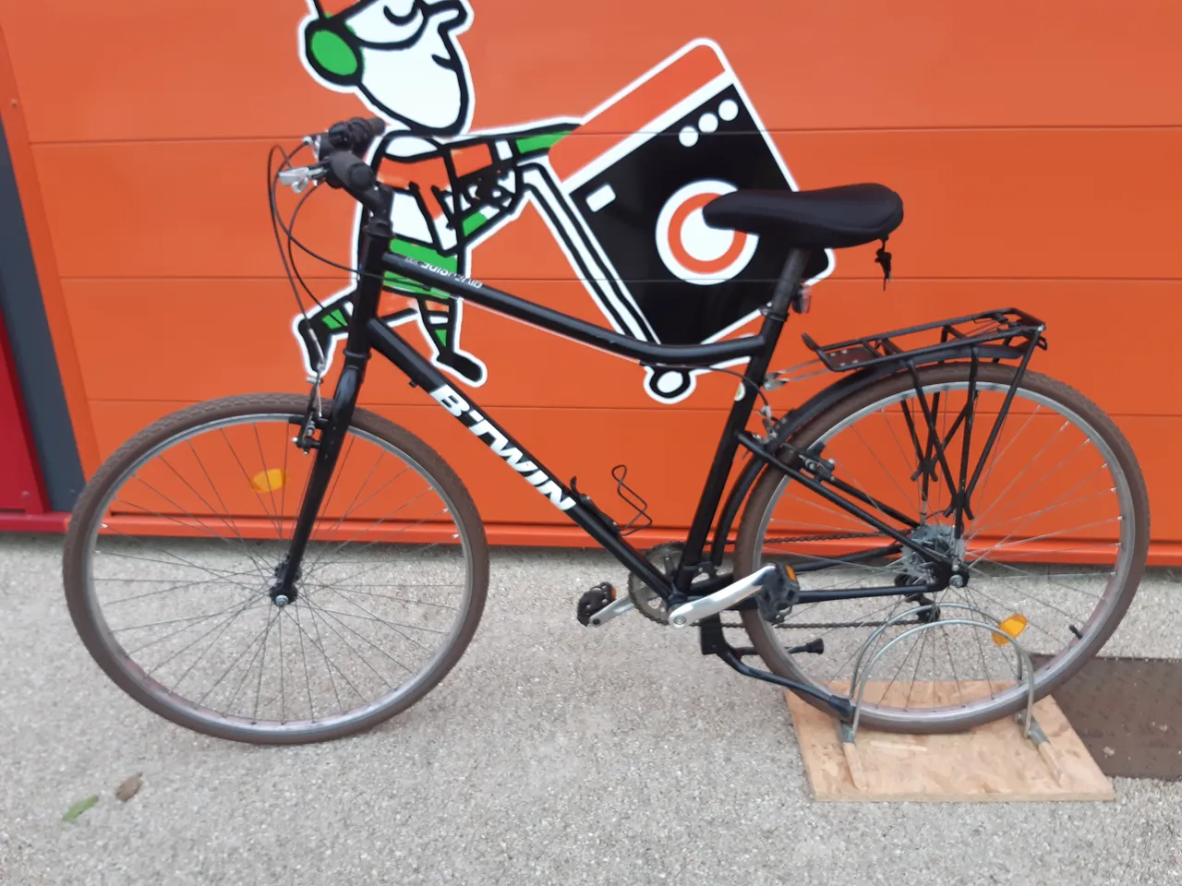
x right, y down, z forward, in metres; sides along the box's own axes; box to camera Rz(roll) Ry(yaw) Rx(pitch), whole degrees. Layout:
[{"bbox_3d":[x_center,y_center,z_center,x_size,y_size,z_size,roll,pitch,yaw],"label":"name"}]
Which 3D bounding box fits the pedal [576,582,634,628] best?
[{"bbox_3d":[0.016,0.308,1.708,0.088,0.032,0.111,-21,17,8],"label":"pedal"}]

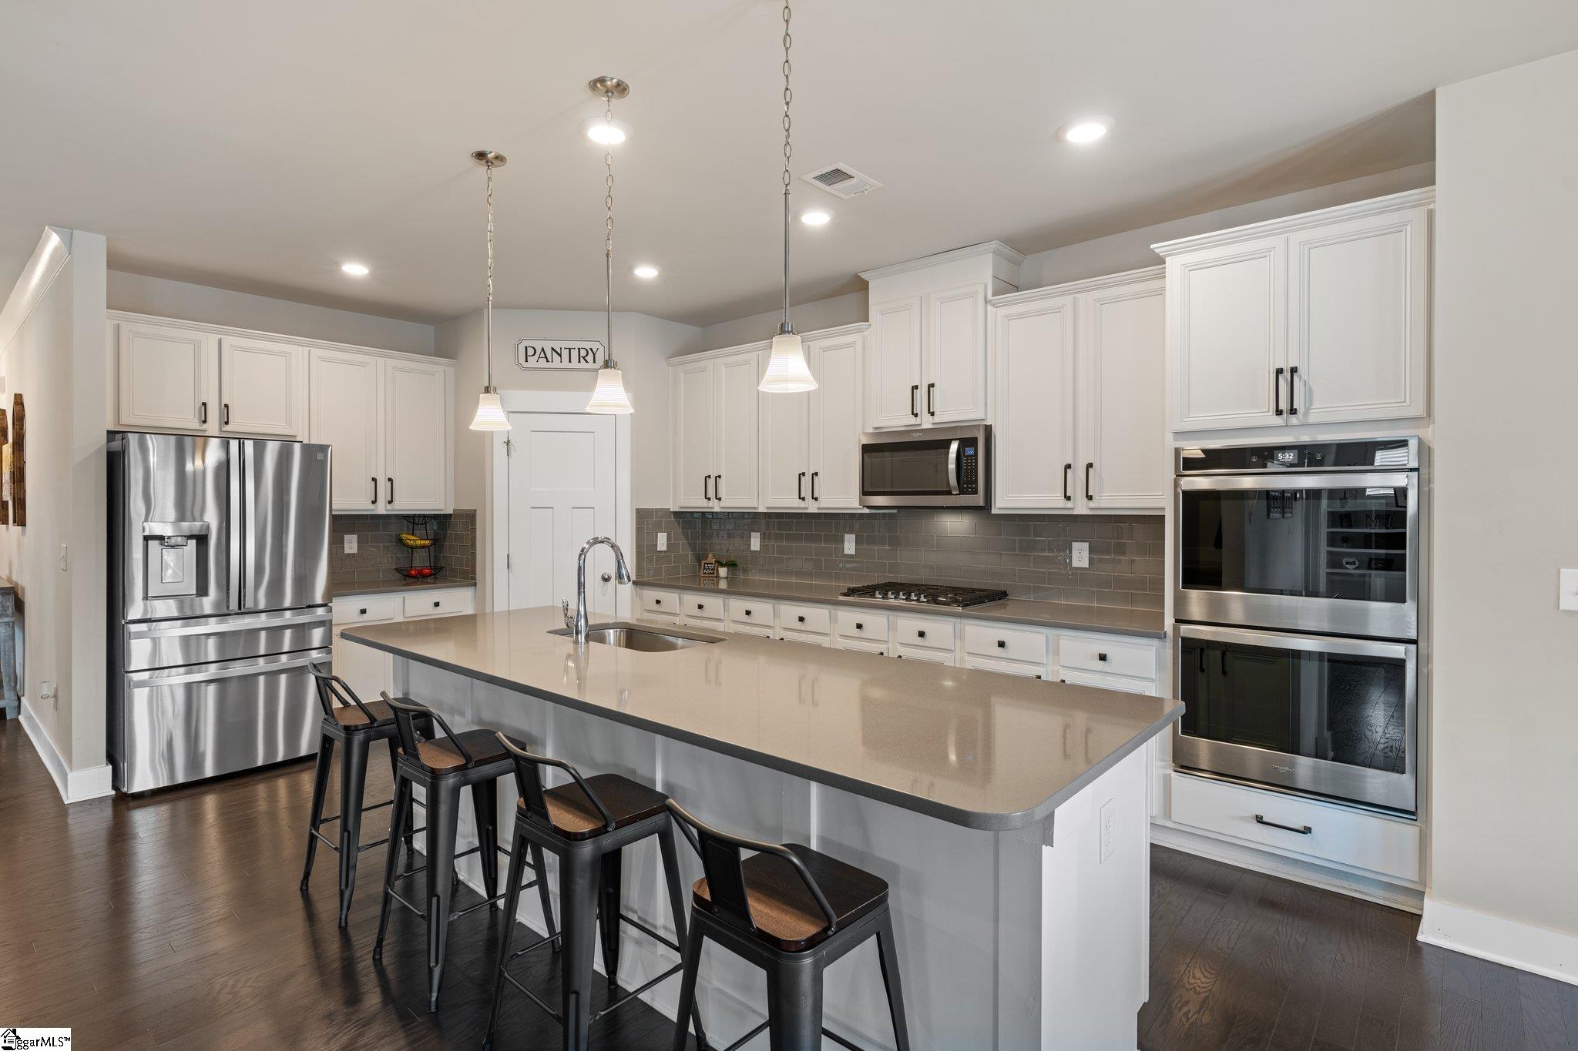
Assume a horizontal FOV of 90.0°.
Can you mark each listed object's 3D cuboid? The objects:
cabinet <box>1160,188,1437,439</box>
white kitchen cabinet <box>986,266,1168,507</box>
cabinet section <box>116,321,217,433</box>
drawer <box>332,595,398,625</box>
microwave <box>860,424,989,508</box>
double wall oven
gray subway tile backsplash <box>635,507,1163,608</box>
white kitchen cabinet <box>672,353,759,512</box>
[{"bbox_3d":[1.993,-0.741,3.107,0.870,0.745,0.664,1,2,42],"label":"cabinet"},{"bbox_3d":[1.446,-0.594,3.804,0.910,1.075,0.354,1,2,42],"label":"white kitchen cabinet"},{"bbox_3d":[-3.486,-0.795,4.379,0.330,0.570,0.435,1,1,41],"label":"cabinet section"},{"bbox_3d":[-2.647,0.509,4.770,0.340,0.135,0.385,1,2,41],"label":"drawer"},{"bbox_3d":[0.809,-0.296,4.262,0.758,0.413,0.400,1,2,41],"label":"microwave"},{"bbox_3d":[1.993,0.339,3.092,0.760,1.299,0.580,1,2,41],"label":"double wall oven"},{"bbox_3d":[0.405,0.159,4.581,3.360,0.479,0.626,1,2,42],"label":"gray subway tile backsplash"},{"bbox_3d":[-0.431,-0.628,5.474,0.899,1.080,0.354,1,2,42],"label":"white kitchen cabinet"}]

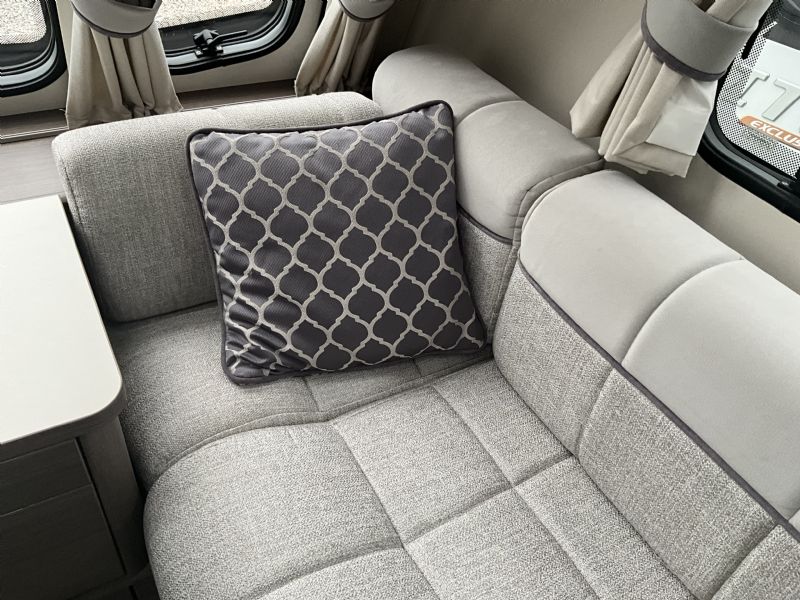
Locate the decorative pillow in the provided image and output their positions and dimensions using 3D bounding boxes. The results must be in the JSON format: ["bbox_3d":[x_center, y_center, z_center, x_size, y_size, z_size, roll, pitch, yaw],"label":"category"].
[{"bbox_3d":[-0.098,-0.094,1.105,0.430,0.415,0.140,-8,4,-2],"label":"decorative pillow"}]

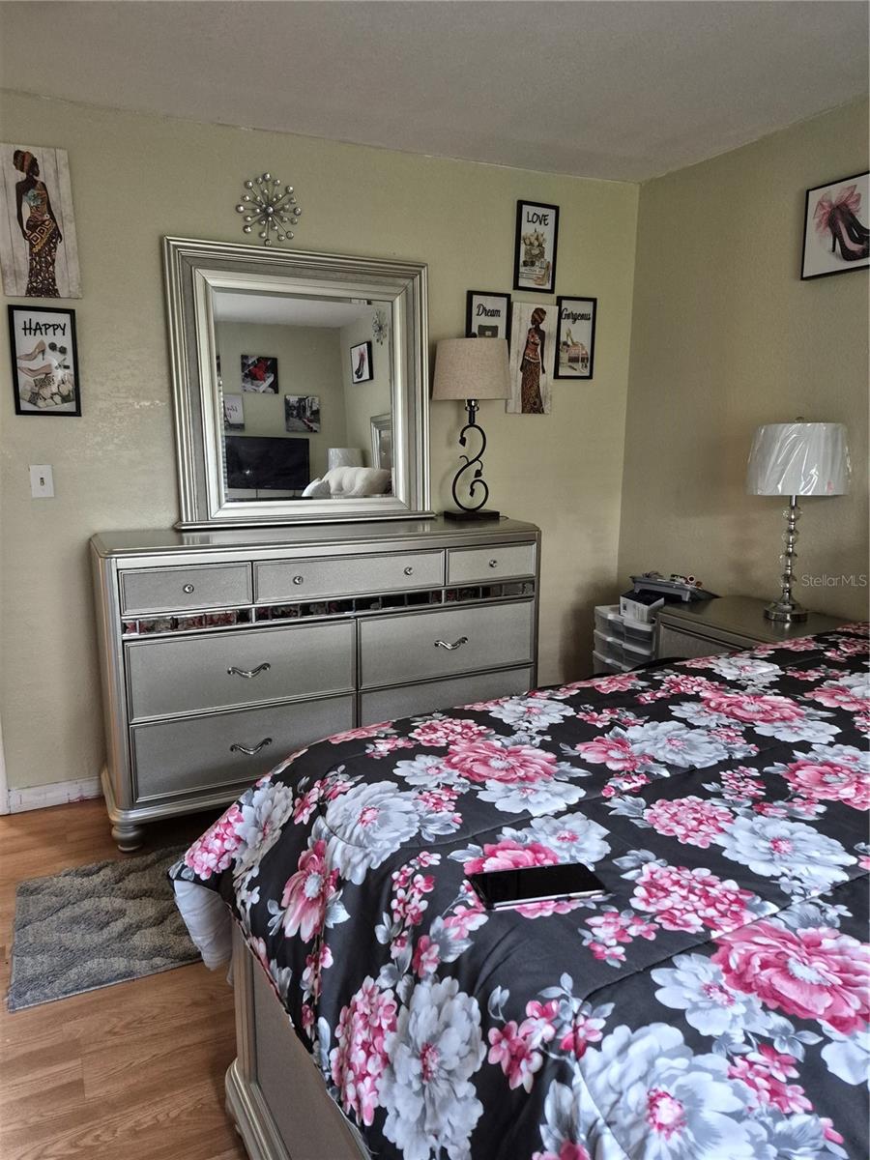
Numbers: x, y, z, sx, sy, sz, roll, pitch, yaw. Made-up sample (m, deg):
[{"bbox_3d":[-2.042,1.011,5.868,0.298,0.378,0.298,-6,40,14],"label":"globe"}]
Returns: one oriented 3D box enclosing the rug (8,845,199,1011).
[{"bbox_3d":[-0.779,0.981,2.374,0.920,0.022,0.600,-5,13,-24],"label":"rug"}]

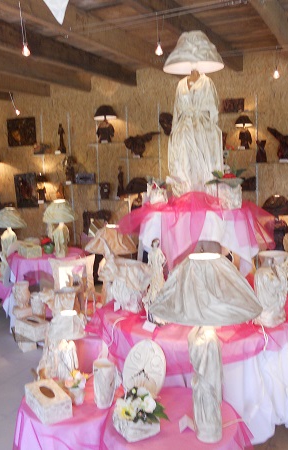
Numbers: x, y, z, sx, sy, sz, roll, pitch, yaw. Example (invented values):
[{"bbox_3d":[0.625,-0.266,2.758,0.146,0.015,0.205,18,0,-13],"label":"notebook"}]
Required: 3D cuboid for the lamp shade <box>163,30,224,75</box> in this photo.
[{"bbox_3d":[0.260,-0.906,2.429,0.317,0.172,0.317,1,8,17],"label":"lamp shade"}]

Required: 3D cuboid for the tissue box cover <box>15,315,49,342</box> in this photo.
[{"bbox_3d":[-0.710,0.663,3.000,0.218,0.085,0.118,6,11,44],"label":"tissue box cover"}]

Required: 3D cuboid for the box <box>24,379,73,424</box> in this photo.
[{"bbox_3d":[-0.434,0.799,2.130,0.128,0.079,0.235,-6,9,-31],"label":"box"}]

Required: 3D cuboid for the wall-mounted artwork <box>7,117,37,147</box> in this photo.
[{"bbox_3d":[-1.765,-1.343,6.775,0.500,0.390,0.030,1,8,26],"label":"wall-mounted artwork"}]

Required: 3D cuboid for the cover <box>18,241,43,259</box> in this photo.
[{"bbox_3d":[-1.169,0.269,4.892,0.150,0.098,0.294,-6,8,-26],"label":"cover"}]

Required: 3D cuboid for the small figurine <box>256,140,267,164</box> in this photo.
[{"bbox_3d":[1.311,-0.818,5.209,0.115,0.240,0.095,1,8,26],"label":"small figurine"}]

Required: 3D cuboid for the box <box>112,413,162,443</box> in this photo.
[{"bbox_3d":[-0.034,0.909,2.196,0.165,0.093,0.160,-6,9,-29],"label":"box"}]

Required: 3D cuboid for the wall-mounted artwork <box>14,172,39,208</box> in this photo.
[{"bbox_3d":[-1.774,-0.516,7.106,0.440,0.510,0.035,2,8,26],"label":"wall-mounted artwork"}]

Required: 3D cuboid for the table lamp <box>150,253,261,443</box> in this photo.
[{"bbox_3d":[0.244,0.481,1.795,0.423,0.730,0.423,1,8,17],"label":"table lamp"}]

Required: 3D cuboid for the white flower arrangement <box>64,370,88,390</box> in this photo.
[{"bbox_3d":[-0.328,0.748,2.250,0.103,0.090,0.095,-3,7,-9],"label":"white flower arrangement"}]

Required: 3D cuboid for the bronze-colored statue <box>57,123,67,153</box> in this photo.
[{"bbox_3d":[-1.112,-1.166,6.346,0.095,0.400,0.090,2,9,26],"label":"bronze-colored statue"}]

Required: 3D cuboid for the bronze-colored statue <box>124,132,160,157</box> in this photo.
[{"bbox_3d":[-0.019,-1.037,6.030,0.490,0.290,0.180,2,8,26],"label":"bronze-colored statue"}]

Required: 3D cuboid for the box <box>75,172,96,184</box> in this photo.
[{"bbox_3d":[-0.776,-0.618,6.266,0.250,0.143,0.120,2,9,26],"label":"box"}]

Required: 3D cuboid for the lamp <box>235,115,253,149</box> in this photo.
[{"bbox_3d":[1.123,-1.047,5.270,0.200,0.375,0.200,1,8,22],"label":"lamp"}]

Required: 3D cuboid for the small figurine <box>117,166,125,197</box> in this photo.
[{"bbox_3d":[-0.299,-0.561,6.036,0.095,0.380,0.095,0,7,17],"label":"small figurine"}]

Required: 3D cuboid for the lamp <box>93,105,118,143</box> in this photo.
[{"bbox_3d":[-0.509,-1.343,6.192,0.295,0.470,0.290,2,8,26],"label":"lamp"}]

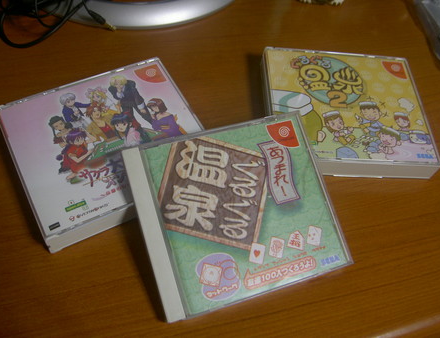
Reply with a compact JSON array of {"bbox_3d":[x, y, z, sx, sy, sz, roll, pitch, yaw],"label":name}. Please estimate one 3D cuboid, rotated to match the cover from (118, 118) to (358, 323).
[{"bbox_3d":[0.013,0.029,0.330,0.142,0.011,0.125,-14,76,-14],"label":"cover"}]

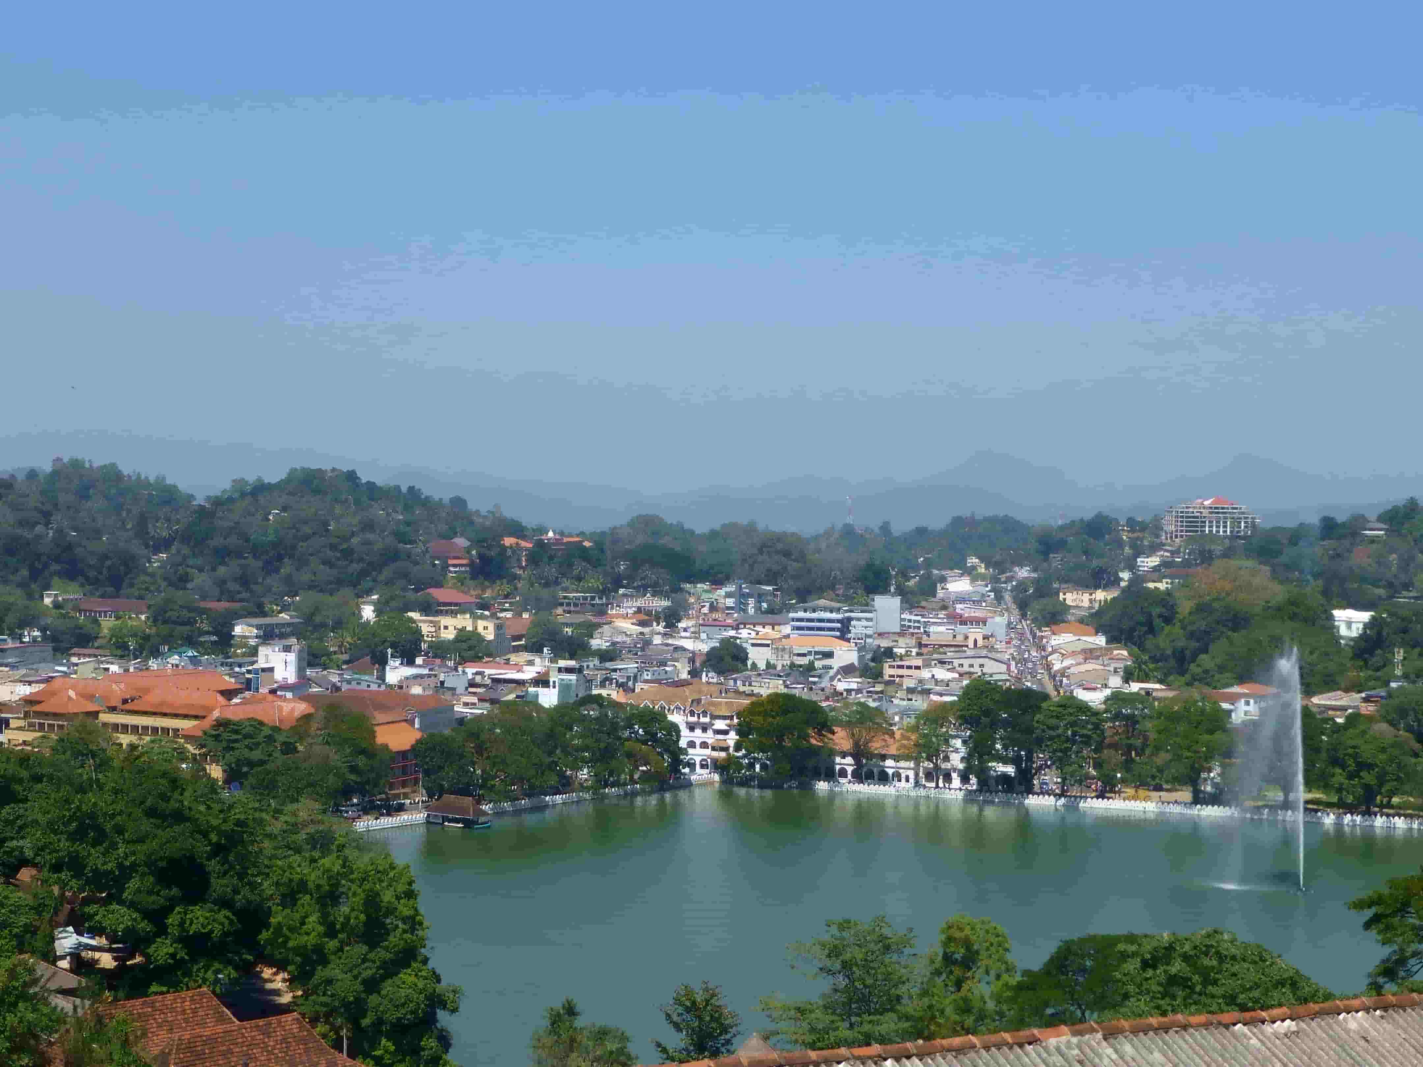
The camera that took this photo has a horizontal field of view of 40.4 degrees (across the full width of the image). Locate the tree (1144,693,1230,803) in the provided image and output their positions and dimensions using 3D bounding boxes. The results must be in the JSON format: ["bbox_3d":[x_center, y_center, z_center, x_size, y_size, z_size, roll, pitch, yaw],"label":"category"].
[{"bbox_3d":[116.430,52.530,473.000,20.500,27.000,19.000,0,1,14],"label":"tree"}]

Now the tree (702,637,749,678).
[{"bbox_3d":[5.460,47.050,730.000,17.000,16.000,16.000,0,0,0],"label":"tree"}]

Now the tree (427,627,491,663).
[{"bbox_3d":[-99.050,44.390,760.000,25.000,15.500,20.000,0,0,0],"label":"tree"}]

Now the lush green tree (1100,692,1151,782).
[{"bbox_3d":[89.950,44.380,418.000,11.500,20.680,11.500,0,0,12],"label":"lush green tree"}]

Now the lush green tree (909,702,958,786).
[{"bbox_3d":[49.130,46.920,428.000,10.840,19.210,10.800,0,0,7],"label":"lush green tree"}]

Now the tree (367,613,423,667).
[{"bbox_3d":[-101.670,34.430,620.000,18.190,18.550,17.000,0,0,-9],"label":"tree"}]

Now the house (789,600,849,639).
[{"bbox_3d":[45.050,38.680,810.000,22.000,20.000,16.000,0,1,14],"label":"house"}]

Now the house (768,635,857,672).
[{"bbox_3d":[40.260,47.780,750.000,33.000,15.000,18.000,0,1,12],"label":"house"}]

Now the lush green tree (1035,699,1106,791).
[{"bbox_3d":[82.020,48.320,442.000,16.200,22.000,15.500,0,0,0],"label":"lush green tree"}]

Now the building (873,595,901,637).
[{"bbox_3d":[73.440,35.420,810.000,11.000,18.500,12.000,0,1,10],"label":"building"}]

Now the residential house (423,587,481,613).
[{"bbox_3d":[-107.950,28.080,800.000,24.860,11.510,15.000,0,0,-6],"label":"residential house"}]

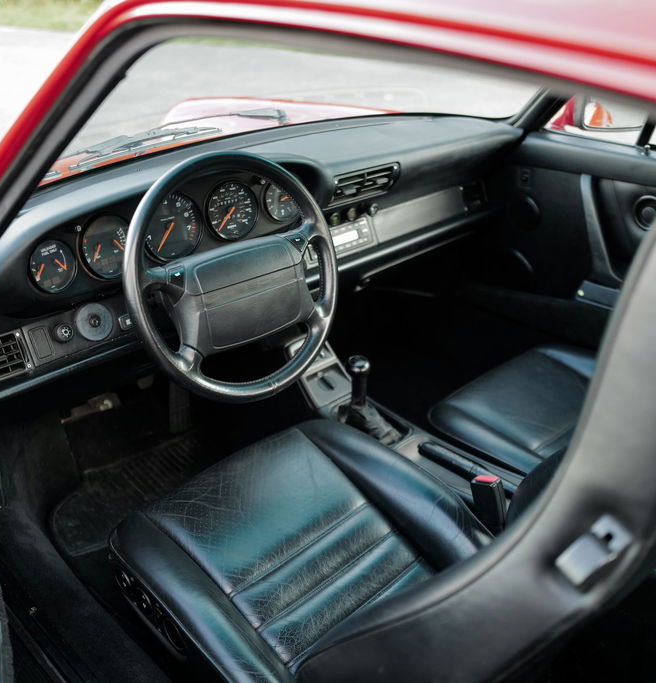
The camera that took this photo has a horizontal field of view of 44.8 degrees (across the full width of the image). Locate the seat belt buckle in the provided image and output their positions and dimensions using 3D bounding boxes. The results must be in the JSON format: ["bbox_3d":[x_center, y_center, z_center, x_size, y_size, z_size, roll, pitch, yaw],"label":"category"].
[{"bbox_3d":[0.264,0.270,1.288,0.044,0.100,0.024,4,24,44],"label":"seat belt buckle"}]

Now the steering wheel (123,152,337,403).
[{"bbox_3d":[-0.153,-0.100,1.254,0.385,0.385,0.100,-24,17,-38],"label":"steering wheel"}]

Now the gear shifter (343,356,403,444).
[{"bbox_3d":[0.095,0.108,1.544,0.080,0.140,0.140,-24,35,-38],"label":"gear shifter"}]

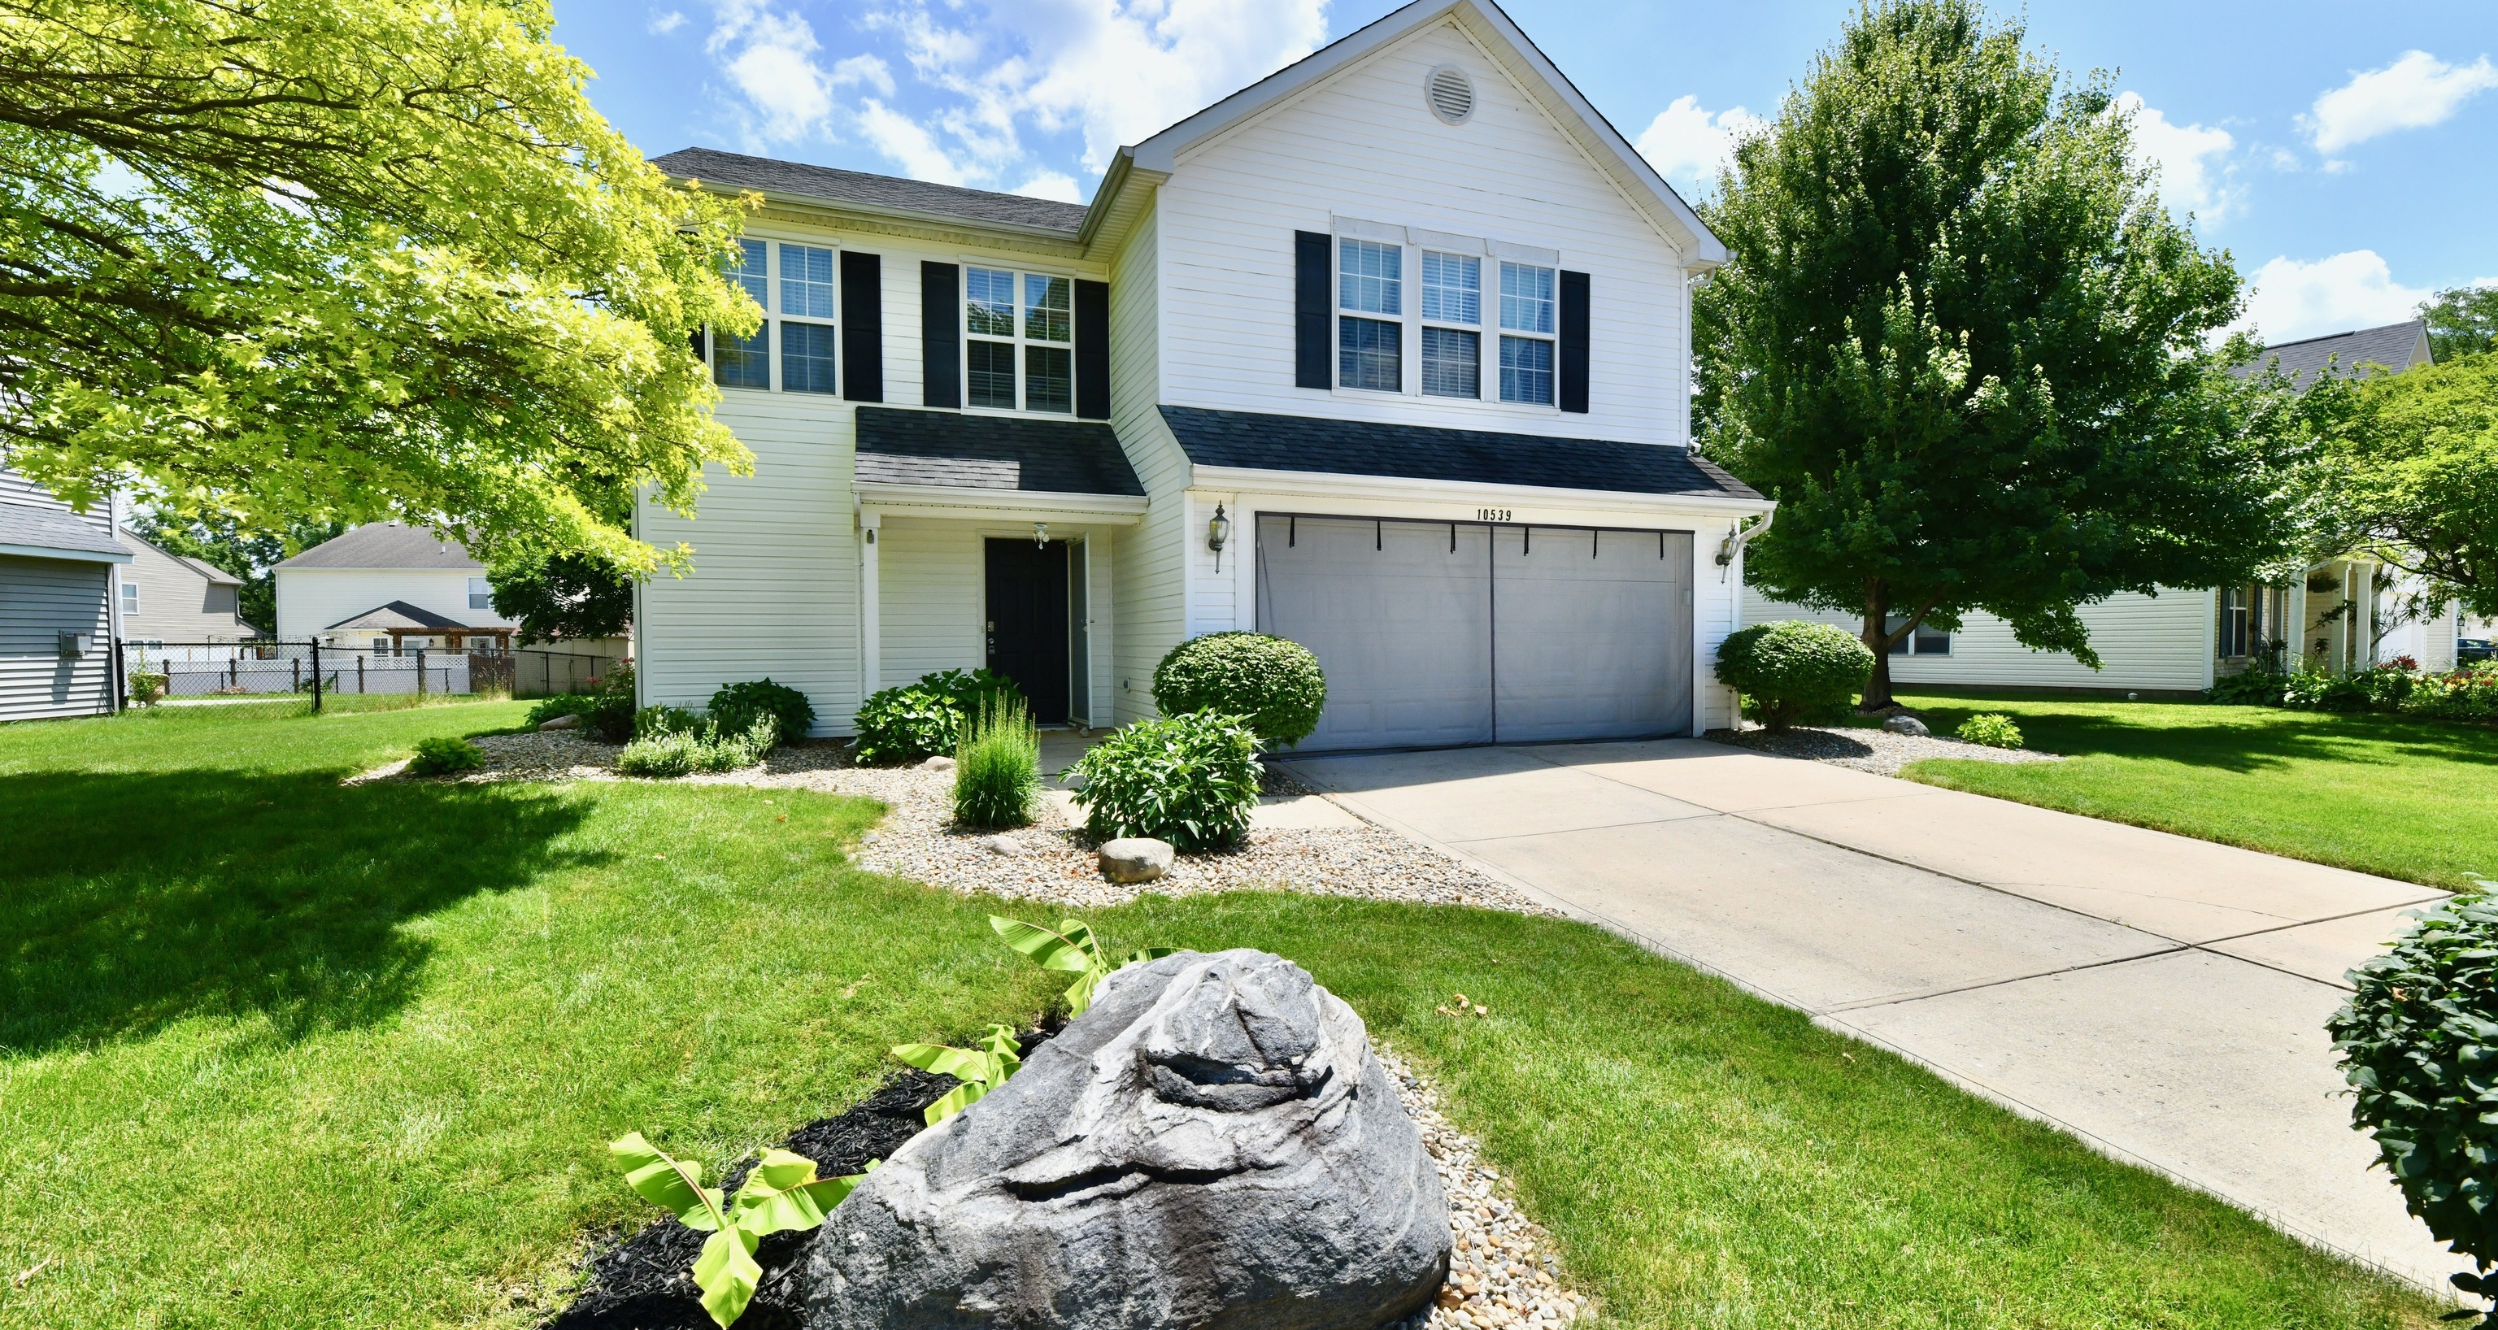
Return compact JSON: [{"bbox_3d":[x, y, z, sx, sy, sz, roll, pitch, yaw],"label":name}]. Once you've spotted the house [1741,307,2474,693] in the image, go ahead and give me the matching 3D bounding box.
[{"bbox_3d":[21.800,-3.404,26.300,15.000,7.600,13.000,-1,2,-30],"label":"house"}]

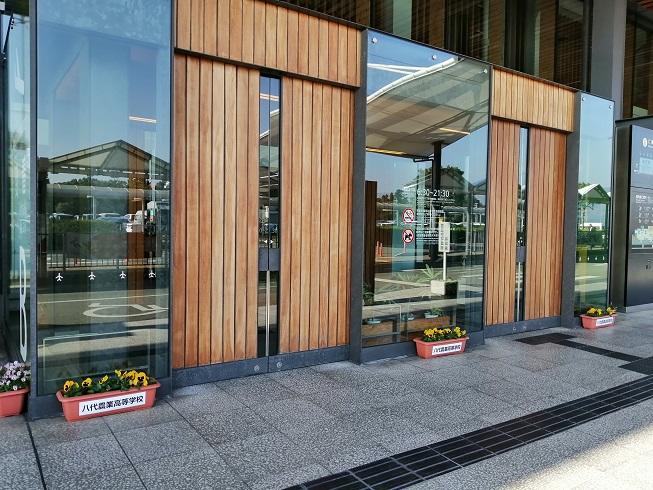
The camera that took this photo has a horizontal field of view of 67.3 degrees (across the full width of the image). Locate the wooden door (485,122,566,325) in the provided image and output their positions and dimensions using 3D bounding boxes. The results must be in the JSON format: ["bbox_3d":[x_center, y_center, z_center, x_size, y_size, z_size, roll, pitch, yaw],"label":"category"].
[{"bbox_3d":[2.684,-0.261,6.591,1.630,2.601,0.090,0,2,-33],"label":"wooden door"}]

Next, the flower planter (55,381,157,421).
[{"bbox_3d":[-1.559,1.114,3.524,0.640,0.175,0.210,0,2,-33],"label":"flower planter"}]

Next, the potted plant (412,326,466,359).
[{"bbox_3d":[1.245,1.048,5.324,0.640,0.285,0.210,0,2,-33],"label":"potted plant"}]

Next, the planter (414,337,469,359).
[{"bbox_3d":[1.244,1.103,5.325,0.640,0.175,0.210,0,2,-33],"label":"planter"}]

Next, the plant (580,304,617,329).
[{"bbox_3d":[3.928,1.032,7.047,0.640,0.295,0.210,0,2,-33],"label":"plant"}]

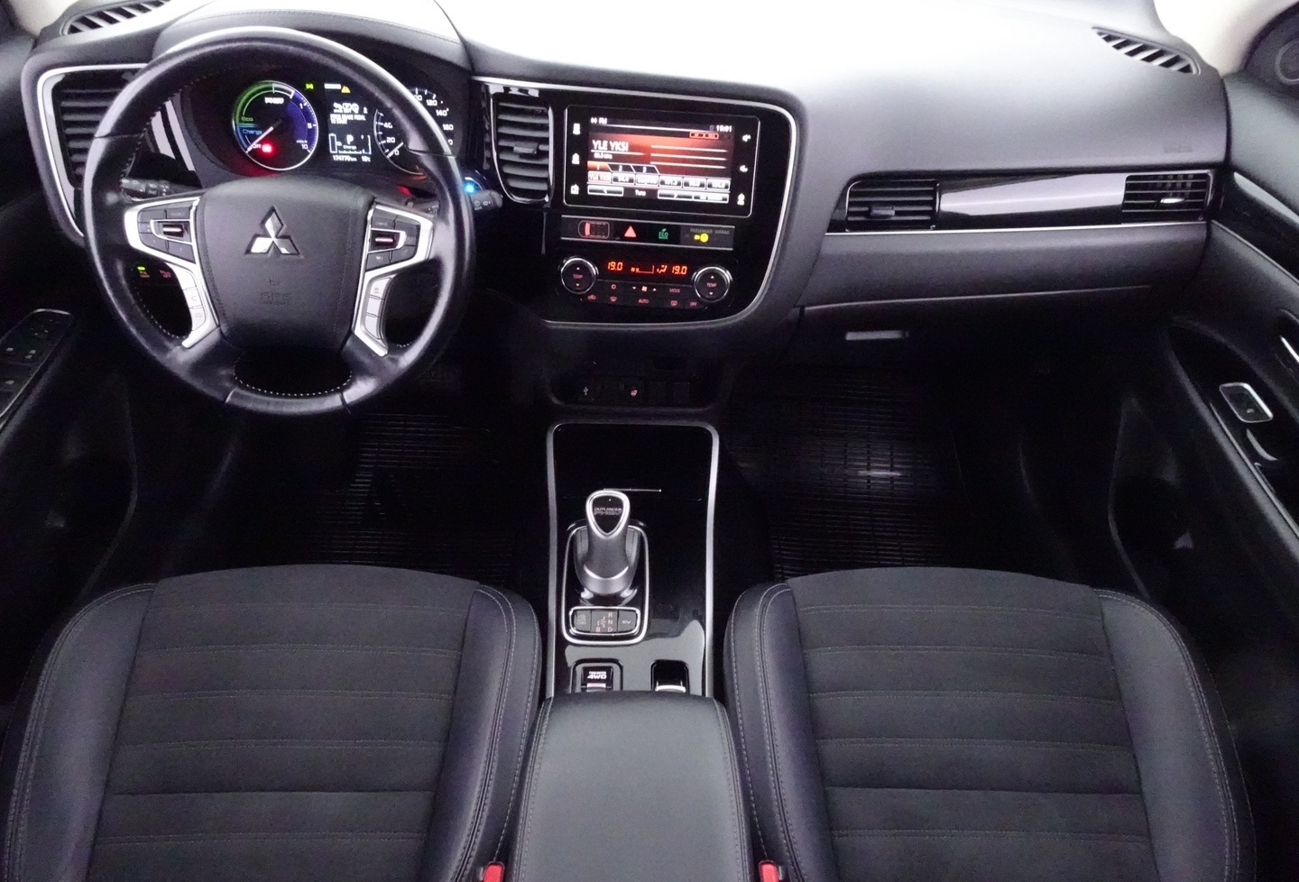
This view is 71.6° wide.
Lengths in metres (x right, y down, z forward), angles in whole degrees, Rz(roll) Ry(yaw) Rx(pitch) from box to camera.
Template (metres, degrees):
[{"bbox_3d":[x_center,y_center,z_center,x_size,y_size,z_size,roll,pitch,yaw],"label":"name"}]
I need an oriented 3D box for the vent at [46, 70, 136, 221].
[{"bbox_3d":[-0.595,-0.330,1.009,0.086,0.164,0.050,-2,25,-6],"label":"vent"}]

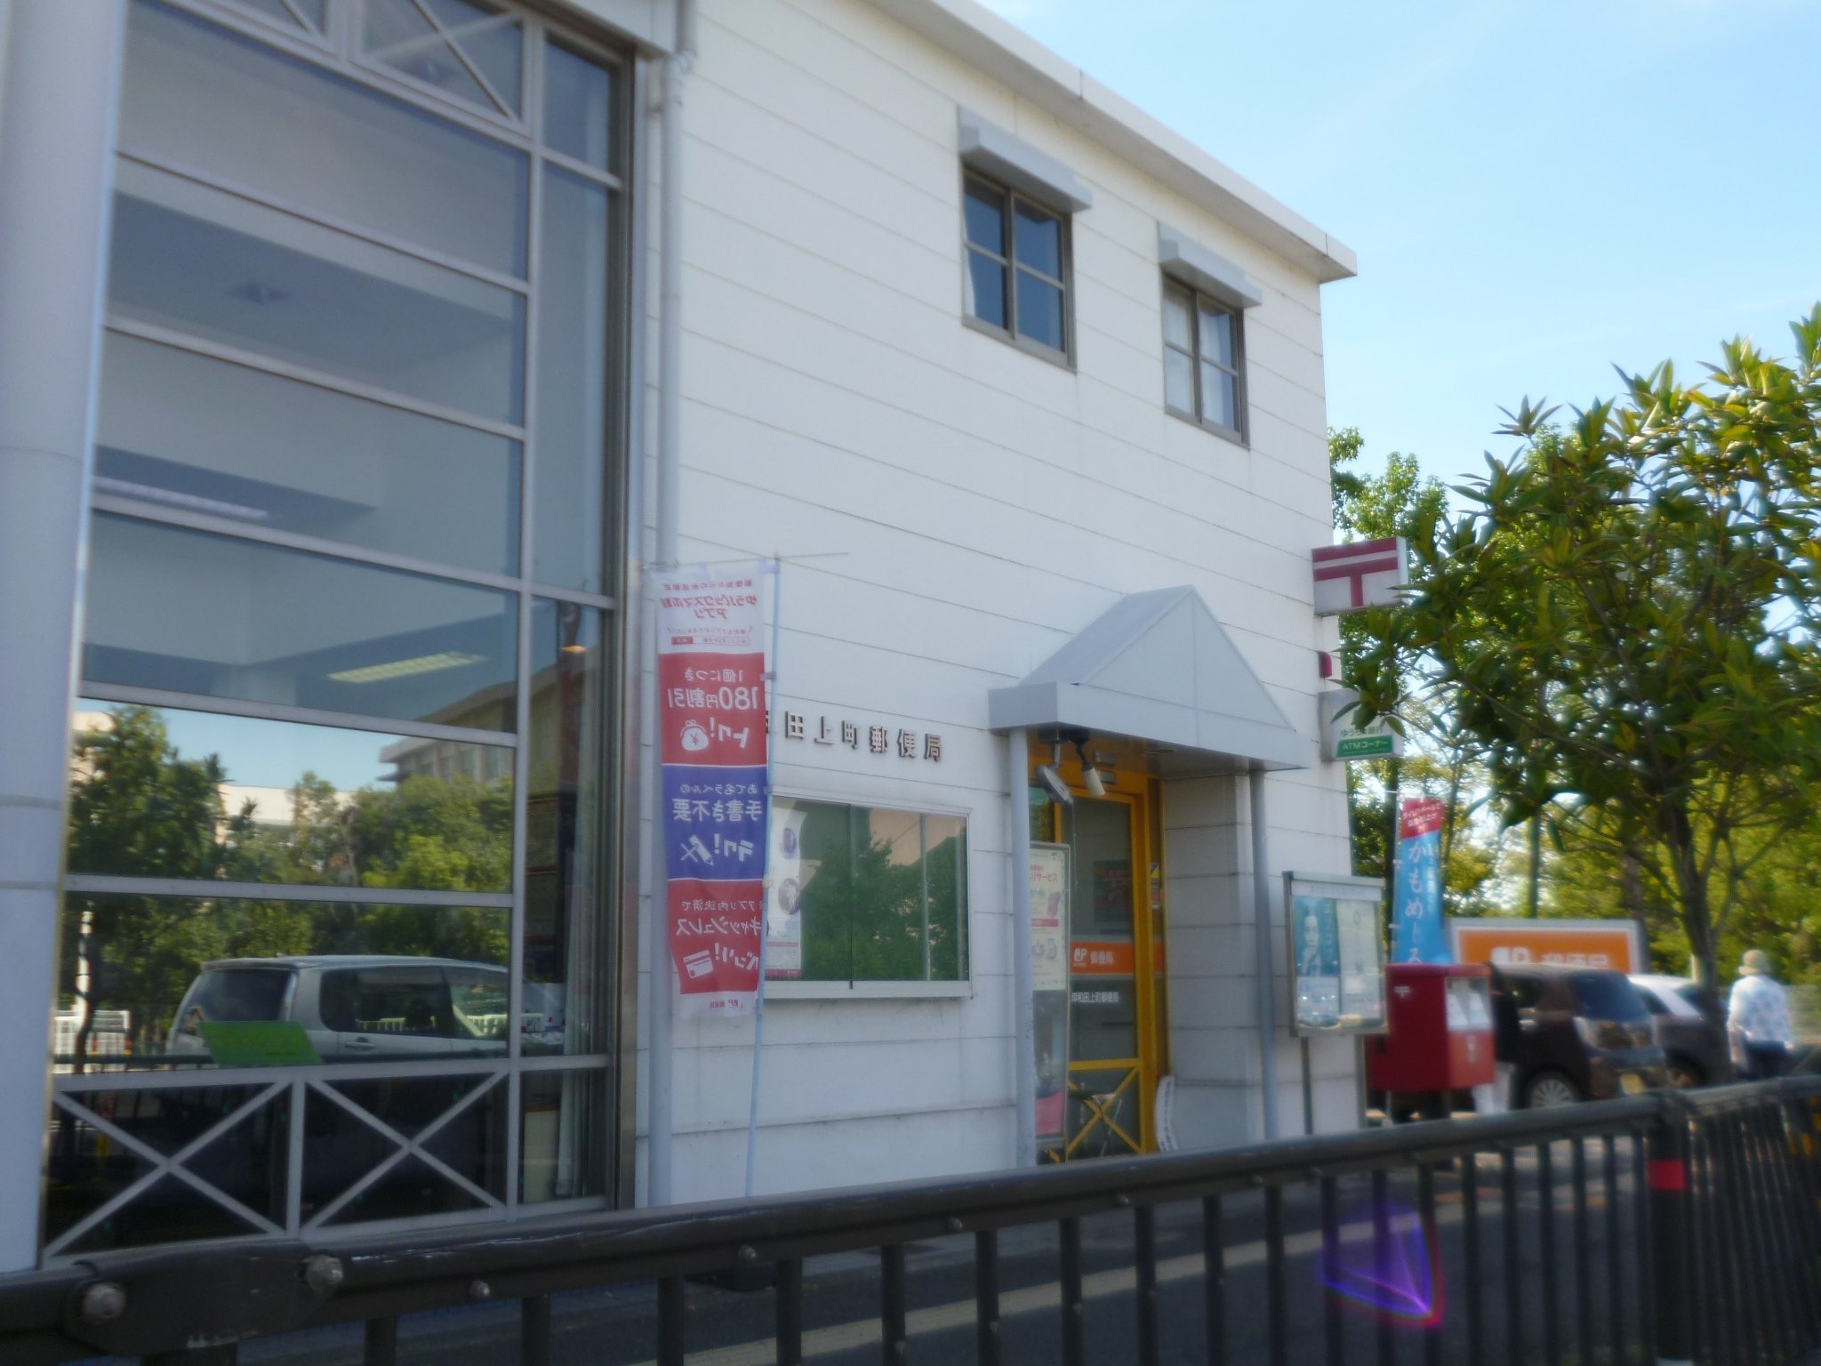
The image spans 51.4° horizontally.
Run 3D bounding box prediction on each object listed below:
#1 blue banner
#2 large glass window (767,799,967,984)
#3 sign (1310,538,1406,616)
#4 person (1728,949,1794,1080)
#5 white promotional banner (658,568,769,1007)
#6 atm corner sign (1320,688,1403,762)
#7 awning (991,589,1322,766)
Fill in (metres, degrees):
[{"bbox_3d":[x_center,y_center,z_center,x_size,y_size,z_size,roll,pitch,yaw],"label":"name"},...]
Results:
[{"bbox_3d":[4.073,1.814,15.000,0.480,1.750,0.100,5,-12,-30],"label":"blue banner"},{"bbox_3d":[-0.289,1.166,10.500,0.100,1.013,2.030,-9,-13,38],"label":"large glass window"},{"bbox_3d":[3.635,-0.845,15.267,0.730,0.540,0.180,-9,-13,38],"label":"sign"},{"bbox_3d":[7.273,3.083,16.159,0.500,1.600,0.330,-2,-10,6],"label":"person"},{"bbox_3d":[-0.793,0.444,7.623,0.460,1.800,0.070,-2,-10,3],"label":"white promotional banner"},{"bbox_3d":[3.591,0.337,15.054,0.640,0.550,0.170,-9,-13,38],"label":"atm corner sign"},{"bbox_3d":[1.696,-0.086,12.846,0.520,1.120,3.240,-9,-13,38],"label":"awning"}]

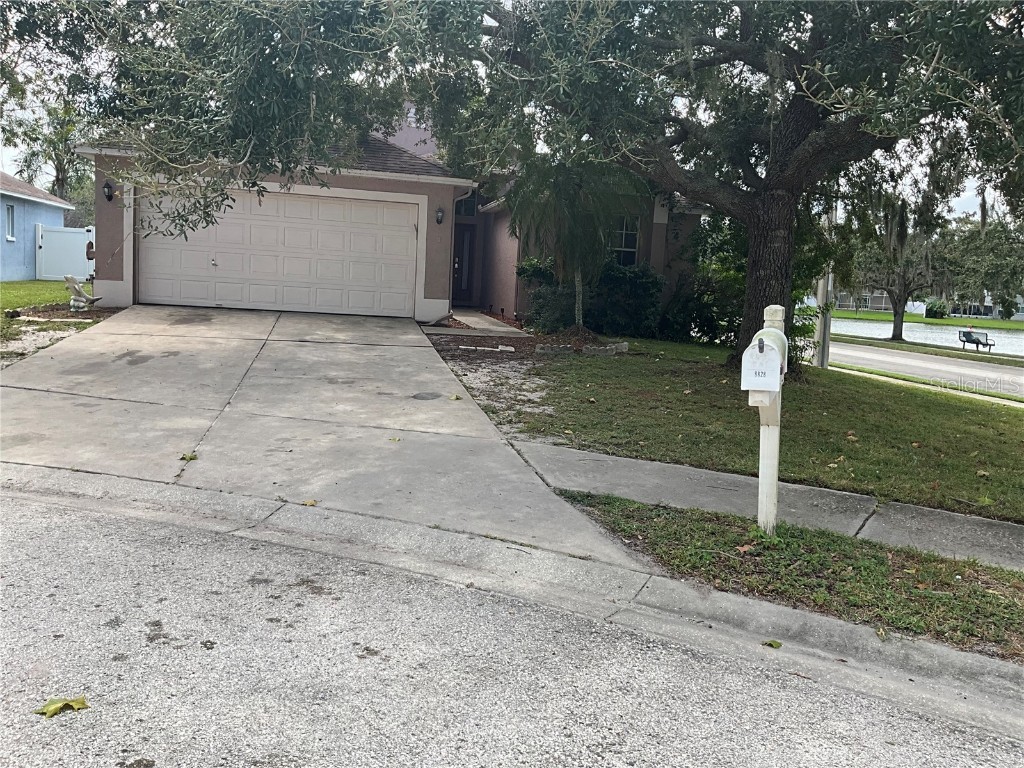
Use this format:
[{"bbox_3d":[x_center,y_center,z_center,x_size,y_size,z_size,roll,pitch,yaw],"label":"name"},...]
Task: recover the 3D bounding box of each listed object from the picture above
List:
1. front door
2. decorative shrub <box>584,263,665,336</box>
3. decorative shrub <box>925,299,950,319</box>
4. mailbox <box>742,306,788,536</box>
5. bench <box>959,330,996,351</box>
[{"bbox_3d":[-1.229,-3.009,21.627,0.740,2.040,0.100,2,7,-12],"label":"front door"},{"bbox_3d":[2.242,-1.684,17.100,1.600,1.500,1.400,2,7,-12],"label":"decorative shrub"},{"bbox_3d":[60.367,-10.779,122.000,3.100,2.850,2.900,7,8,26],"label":"decorative shrub"},{"bbox_3d":[1.302,0.253,4.403,0.190,1.250,0.600,4,11,22],"label":"mailbox"},{"bbox_3d":[21.387,-1.957,39.500,0.650,0.850,1.800,2,7,-12],"label":"bench"}]

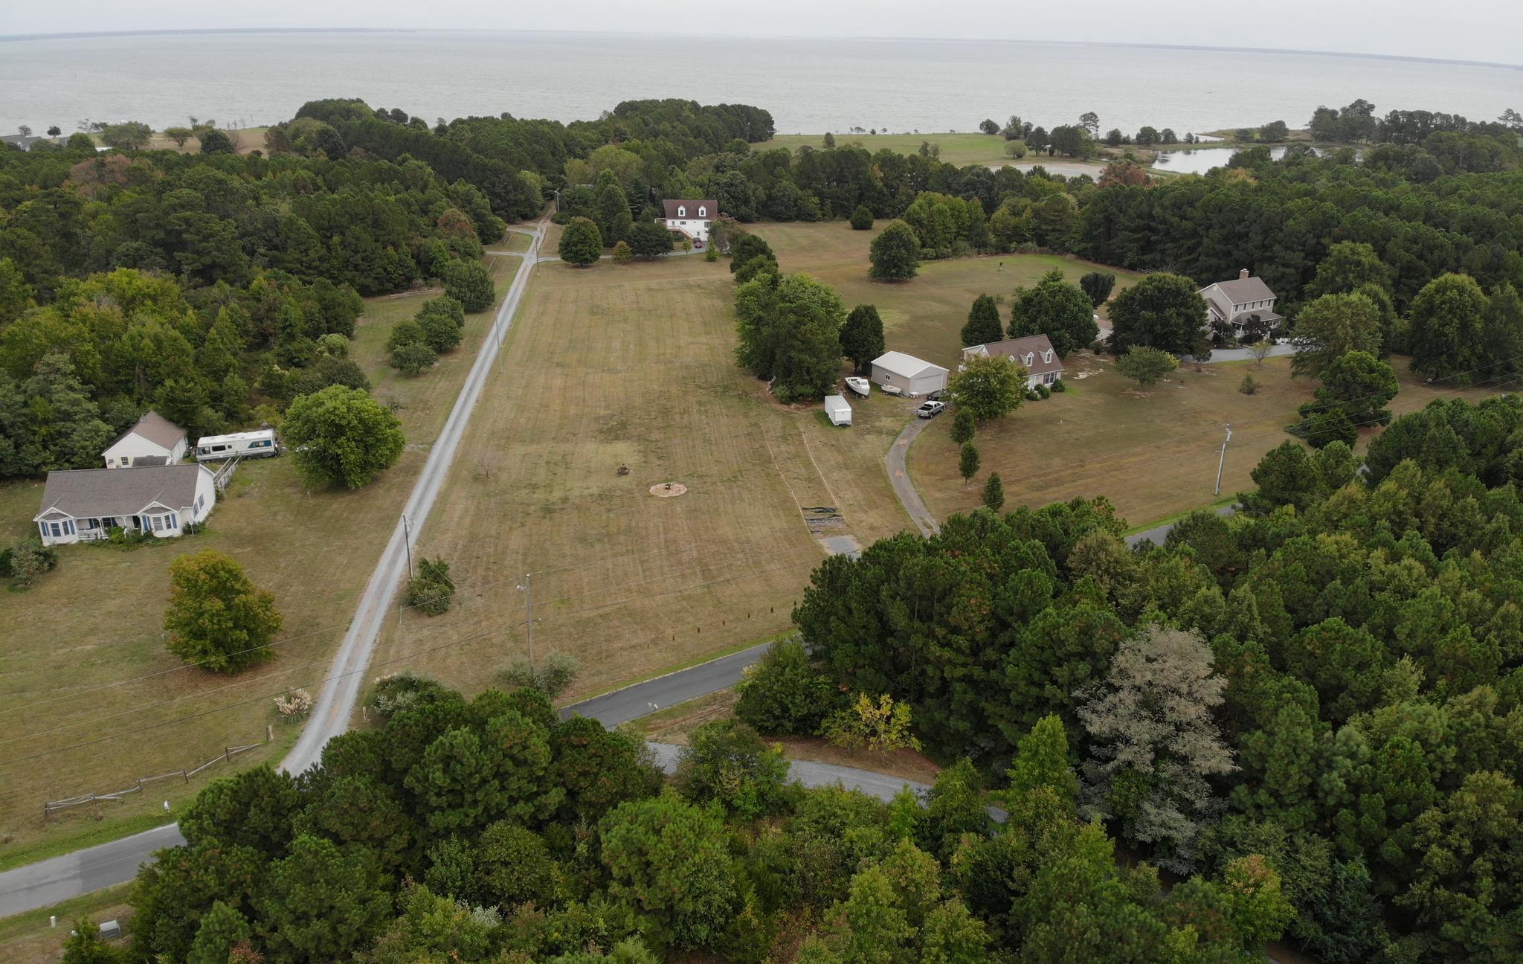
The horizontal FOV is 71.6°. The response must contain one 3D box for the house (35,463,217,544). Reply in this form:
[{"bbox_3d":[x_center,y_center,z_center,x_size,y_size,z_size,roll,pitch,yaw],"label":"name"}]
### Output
[{"bbox_3d":[-75.900,1.941,127.018,16.100,6.600,10.000,-4,24,-11],"label":"house"}]

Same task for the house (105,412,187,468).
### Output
[{"bbox_3d":[-84.873,-5.596,145.751,8.400,5.600,8.400,-4,24,-11],"label":"house"}]

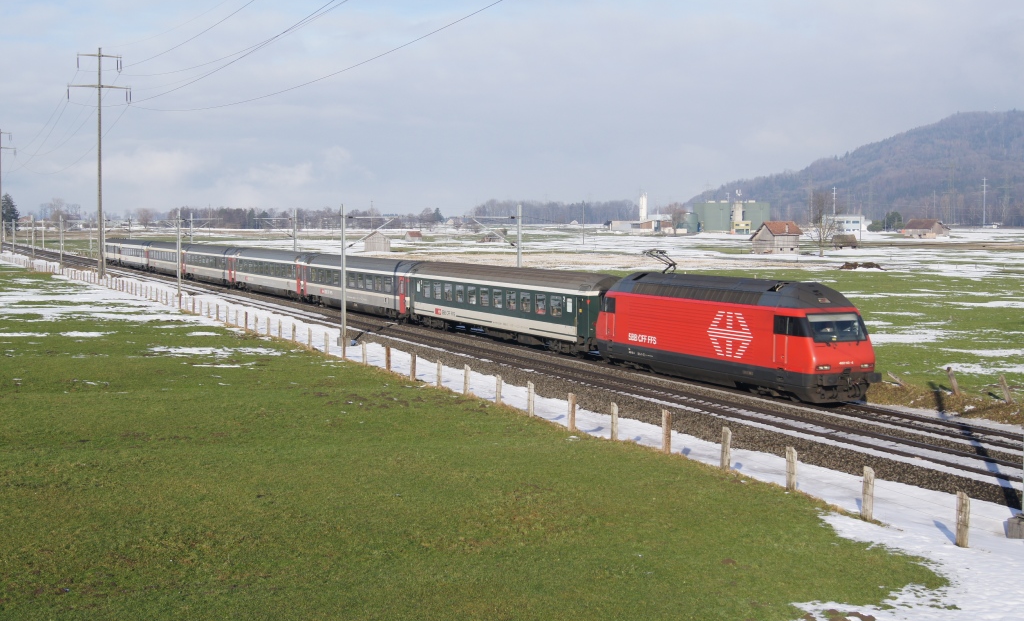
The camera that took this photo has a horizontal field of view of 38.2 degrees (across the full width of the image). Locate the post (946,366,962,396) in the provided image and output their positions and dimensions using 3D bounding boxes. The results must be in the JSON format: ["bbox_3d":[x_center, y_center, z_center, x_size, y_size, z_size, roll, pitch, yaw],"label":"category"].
[{"bbox_3d":[18.609,3.010,62.256,0.180,1.240,0.220,-16,0,-23],"label":"post"}]

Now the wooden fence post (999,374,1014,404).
[{"bbox_3d":[17.980,2.870,53.930,0.190,1.060,0.190,-13,3,-22],"label":"wooden fence post"}]

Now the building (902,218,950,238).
[{"bbox_3d":[193.866,-38.586,690.961,12.500,8.780,16.500,-2,4,-31],"label":"building"}]

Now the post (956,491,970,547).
[{"bbox_3d":[9.803,4.537,32.143,0.200,1.209,0.220,-1,4,-22],"label":"post"}]

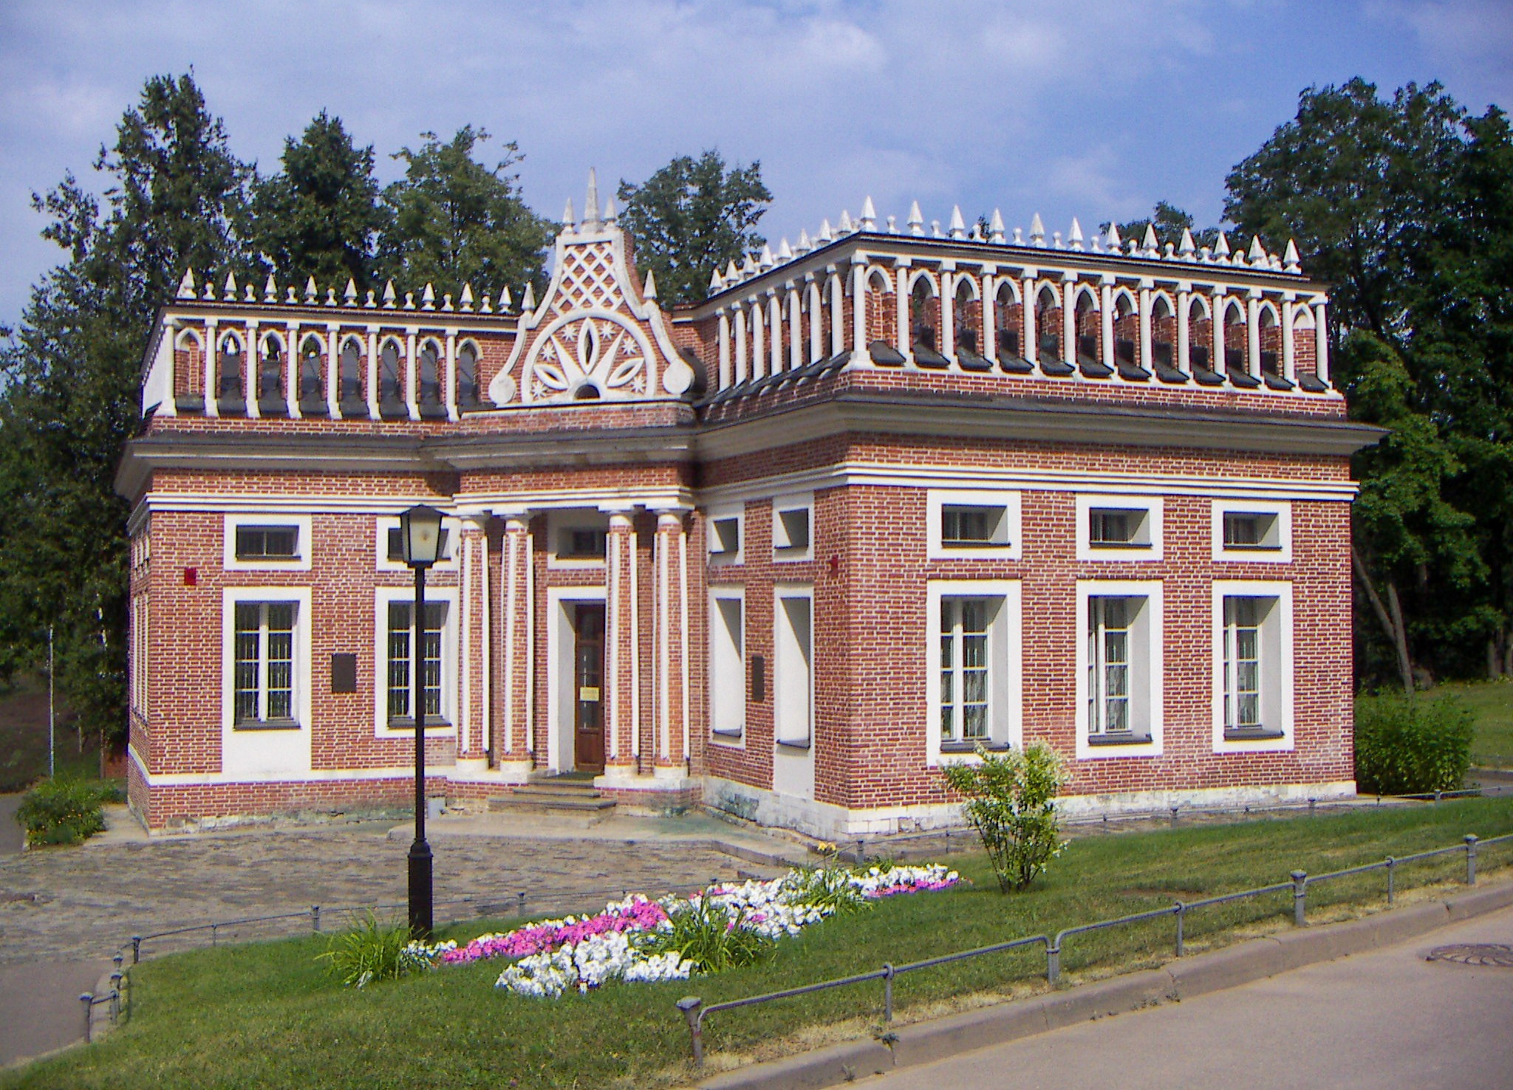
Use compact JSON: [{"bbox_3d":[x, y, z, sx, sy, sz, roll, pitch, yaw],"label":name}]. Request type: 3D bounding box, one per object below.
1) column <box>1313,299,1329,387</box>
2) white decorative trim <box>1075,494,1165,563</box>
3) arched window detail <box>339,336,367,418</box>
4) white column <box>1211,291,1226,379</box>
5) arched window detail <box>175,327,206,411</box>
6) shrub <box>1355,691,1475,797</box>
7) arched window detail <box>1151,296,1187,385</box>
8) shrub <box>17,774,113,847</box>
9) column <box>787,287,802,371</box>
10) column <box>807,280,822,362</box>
[{"bbox_3d":[8.979,-3.216,27.715,0.196,1.440,0.202,1,-2,-23],"label":"column"},{"bbox_3d":[5.613,-0.270,27.054,1.607,1.039,0.157,1,-2,-23],"label":"white decorative trim"},{"bbox_3d":[-7.160,-3.000,31.078,0.496,1.508,0.305,1,-2,-23],"label":"arched window detail"},{"bbox_3d":[7.180,-3.267,27.183,0.154,1.340,0.154,1,-2,-23],"label":"white column"},{"bbox_3d":[-9.621,-2.972,29.694,0.507,1.391,0.250,0,-2,-14],"label":"arched window detail"},{"bbox_3d":[10.588,3.247,28.500,1.950,1.600,1.600,1,-2,-24],"label":"shrub"},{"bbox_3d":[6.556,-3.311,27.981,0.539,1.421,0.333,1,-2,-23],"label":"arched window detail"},{"bbox_3d":[-11.222,4.315,28.300,1.500,1.050,1.300,0,-2,-14],"label":"shrub"},{"bbox_3d":[0.593,-3.362,27.171,0.180,1.300,0.180,1,-3,-22],"label":"column"},{"bbox_3d":[0.874,-3.387,26.387,0.170,1.237,0.170,1,-2,-23],"label":"column"}]

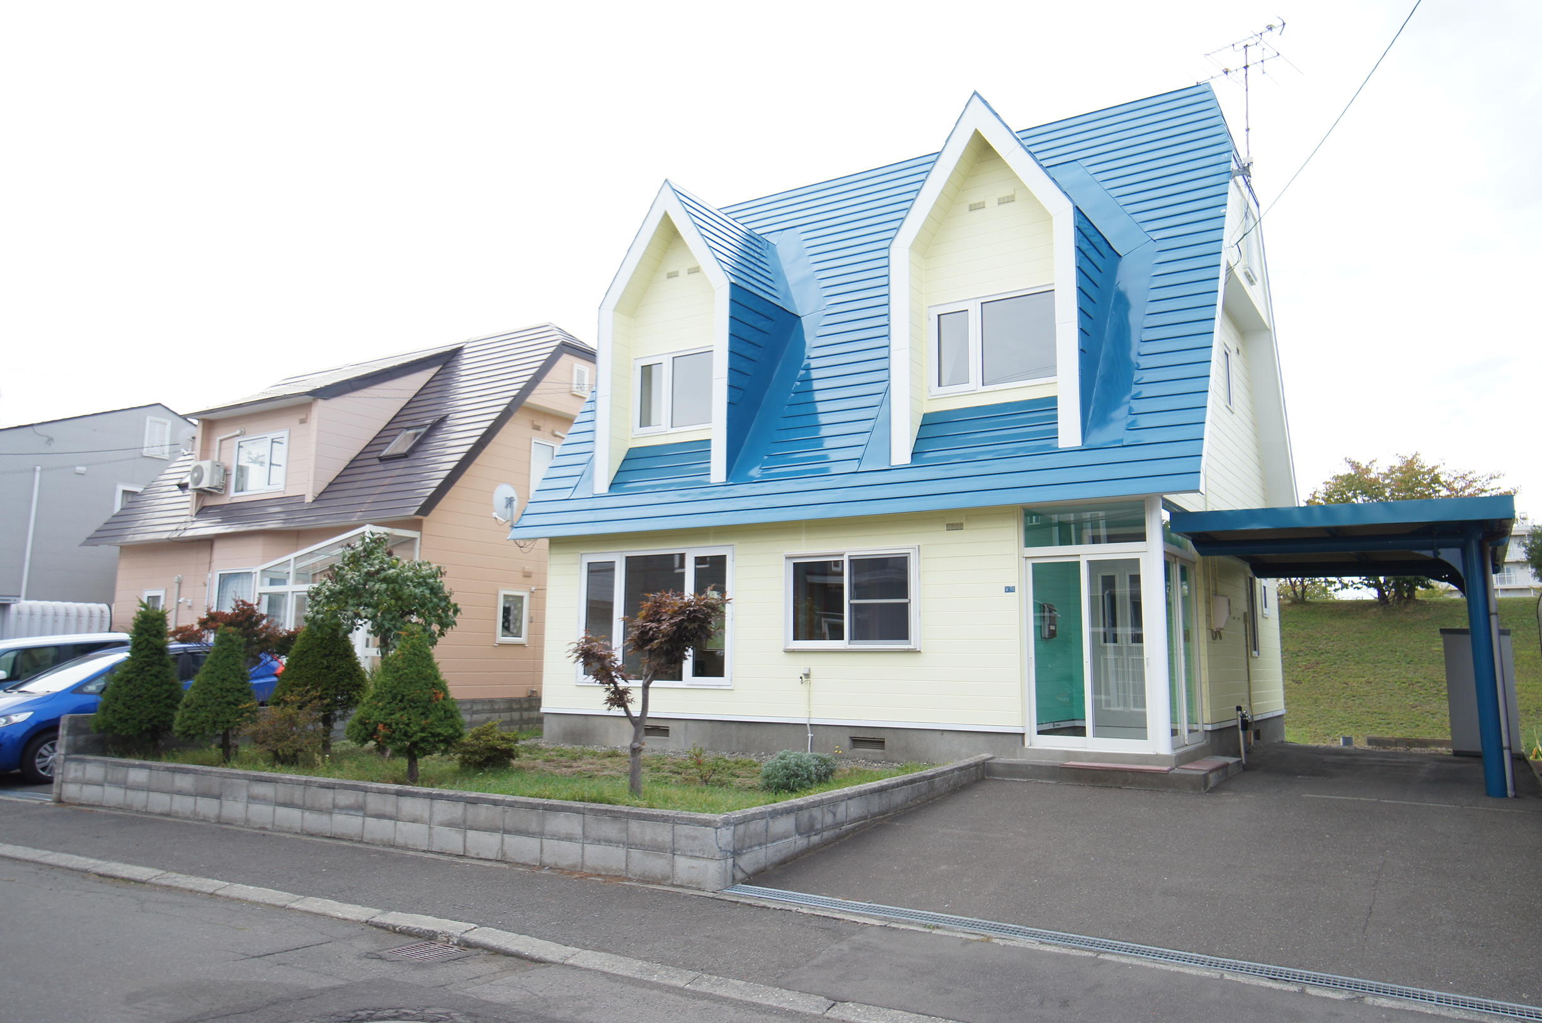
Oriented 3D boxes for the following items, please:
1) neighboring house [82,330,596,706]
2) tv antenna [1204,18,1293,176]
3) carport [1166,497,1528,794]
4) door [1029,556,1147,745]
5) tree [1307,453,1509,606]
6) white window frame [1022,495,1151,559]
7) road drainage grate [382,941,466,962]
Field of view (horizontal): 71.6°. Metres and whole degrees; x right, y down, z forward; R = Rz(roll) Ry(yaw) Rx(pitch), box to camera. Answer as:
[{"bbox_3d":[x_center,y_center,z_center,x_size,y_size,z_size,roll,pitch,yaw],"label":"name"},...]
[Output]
[{"bbox_3d":[-8.150,0.399,22.822,10.500,7.700,7.700,-4,-9,32],"label":"neighboring house"},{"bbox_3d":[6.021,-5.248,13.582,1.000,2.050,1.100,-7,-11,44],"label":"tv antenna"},{"bbox_3d":[6.613,1.559,11.989,2.840,2.690,5.400,-4,-9,32],"label":"carport"},{"bbox_3d":[3.364,1.476,11.309,1.310,2.040,0.100,-4,-9,32],"label":"door"},{"bbox_3d":[13.386,0.329,22.479,3.500,3.150,3.400,-4,-9,32],"label":"tree"},{"bbox_3d":[3.375,0.180,11.487,1.330,0.560,0.100,-4,-9,32],"label":"white window frame"},{"bbox_3d":[-1.937,2.458,5.965,0.350,0.040,0.300,-4,-9,32],"label":"road drainage grate"}]

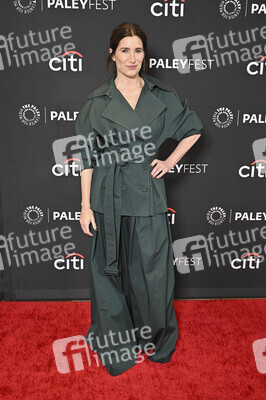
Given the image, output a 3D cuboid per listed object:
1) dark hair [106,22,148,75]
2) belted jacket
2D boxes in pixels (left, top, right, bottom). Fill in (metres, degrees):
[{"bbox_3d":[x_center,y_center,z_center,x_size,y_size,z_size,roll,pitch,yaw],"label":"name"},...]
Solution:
[{"bbox_3d":[-0.027,-0.683,2.200,0.180,0.235,0.225,-3,14,-15],"label":"dark hair"},{"bbox_3d":[0.025,-0.110,2.275,0.580,0.920,0.320,-2,14,-9],"label":"belted jacket"}]

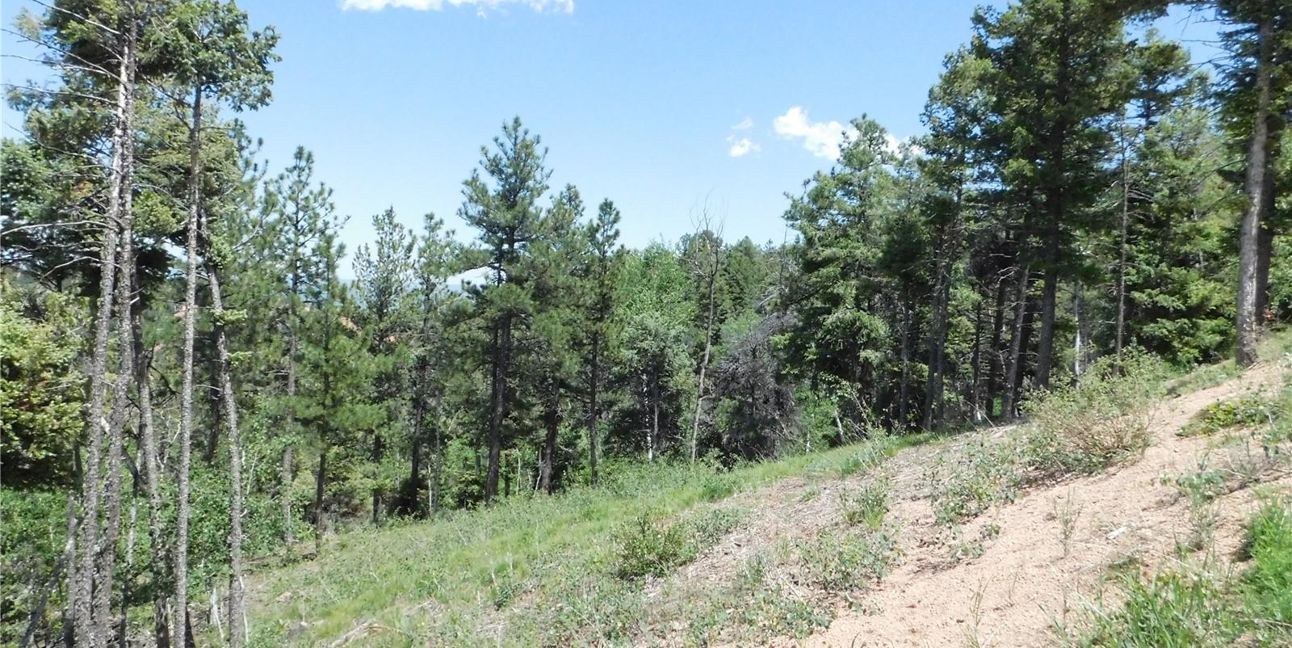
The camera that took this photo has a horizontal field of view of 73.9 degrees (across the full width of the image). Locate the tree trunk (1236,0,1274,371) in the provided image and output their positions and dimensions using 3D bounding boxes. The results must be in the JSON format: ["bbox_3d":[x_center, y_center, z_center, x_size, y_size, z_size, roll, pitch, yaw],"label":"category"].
[{"bbox_3d":[10.229,-2.262,14.394,0.331,6.013,0.331,3,2,35],"label":"tree trunk"}]

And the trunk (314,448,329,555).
[{"bbox_3d":[-8.121,4.455,21.450,0.202,2.751,0.202,3,2,-20],"label":"trunk"}]

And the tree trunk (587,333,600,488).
[{"bbox_3d":[-1.322,2.211,21.930,0.176,3.987,0.176,1,2,-3],"label":"tree trunk"}]

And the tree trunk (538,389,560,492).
[{"bbox_3d":[-2.521,3.052,22.453,0.271,2.716,0.271,3,2,-6],"label":"tree trunk"}]

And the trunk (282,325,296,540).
[{"bbox_3d":[-8.860,2.705,21.406,0.218,5.392,0.218,2,2,-22],"label":"trunk"}]

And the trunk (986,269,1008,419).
[{"bbox_3d":[8.553,0.498,20.934,0.246,3.681,0.222,5,2,22],"label":"trunk"}]

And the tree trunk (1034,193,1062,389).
[{"bbox_3d":[8.865,-0.714,18.922,0.356,4.322,0.320,5,2,25],"label":"tree trunk"}]

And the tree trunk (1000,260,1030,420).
[{"bbox_3d":[7.321,0.324,16.944,0.227,3.187,0.227,5,2,23],"label":"tree trunk"}]

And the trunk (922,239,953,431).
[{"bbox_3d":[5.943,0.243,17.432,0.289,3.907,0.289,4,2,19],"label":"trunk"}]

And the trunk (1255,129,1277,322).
[{"bbox_3d":[12.243,-1.933,16.932,0.279,3.770,0.251,3,3,36],"label":"trunk"}]

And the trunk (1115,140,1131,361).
[{"bbox_3d":[10.497,-1.613,18.916,0.121,4.771,0.121,3,2,29],"label":"trunk"}]

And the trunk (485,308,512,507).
[{"bbox_3d":[-4.275,2.426,24.900,0.439,5.543,0.351,4,2,-9],"label":"trunk"}]

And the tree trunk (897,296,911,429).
[{"bbox_3d":[5.575,0.785,18.449,0.164,2.891,0.164,2,2,17],"label":"tree trunk"}]

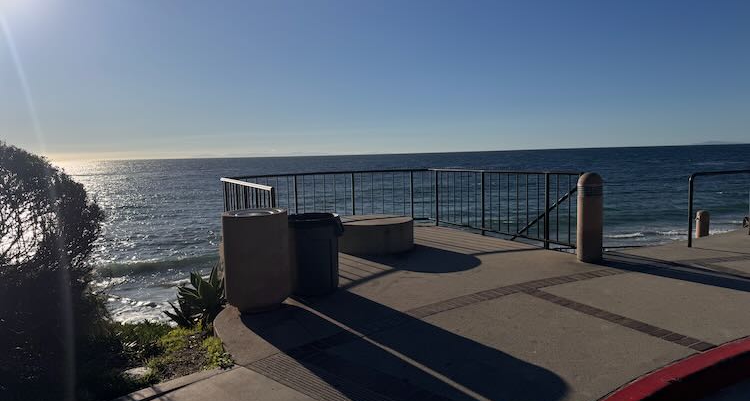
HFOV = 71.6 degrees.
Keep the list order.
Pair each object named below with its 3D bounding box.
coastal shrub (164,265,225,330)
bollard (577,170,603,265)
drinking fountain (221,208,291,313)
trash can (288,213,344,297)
[{"bbox_3d":[-1.698,0.932,4.950,0.640,0.600,0.620,-1,5,0],"label":"coastal shrub"},{"bbox_3d":[2.717,0.200,6.541,0.307,1.105,0.307,-1,5,0],"label":"bollard"},{"bbox_3d":[-1.133,0.555,4.958,0.620,0.860,0.620,-5,6,-35],"label":"drinking fountain"},{"bbox_3d":[-0.618,0.550,5.311,0.575,0.785,0.575,-1,5,0],"label":"trash can"}]

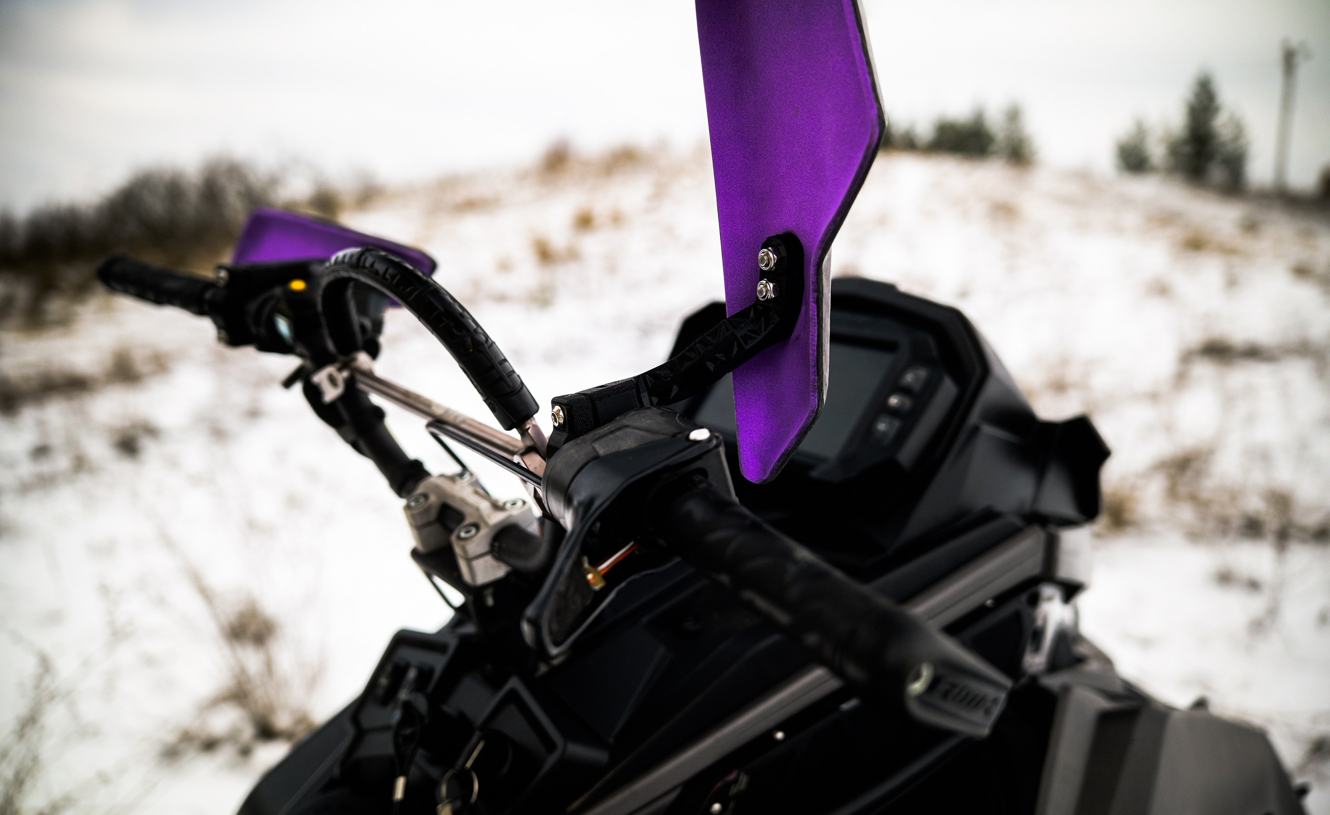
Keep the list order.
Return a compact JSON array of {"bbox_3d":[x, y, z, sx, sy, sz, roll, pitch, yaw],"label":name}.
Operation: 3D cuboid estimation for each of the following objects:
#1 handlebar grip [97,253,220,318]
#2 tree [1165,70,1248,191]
[{"bbox_3d":[-0.414,-0.102,0.870,0.141,0.033,0.033,15,44,28],"label":"handlebar grip"},{"bbox_3d":[21.224,-10.828,42.000,3.300,4.681,3.300,4,9,26],"label":"tree"}]

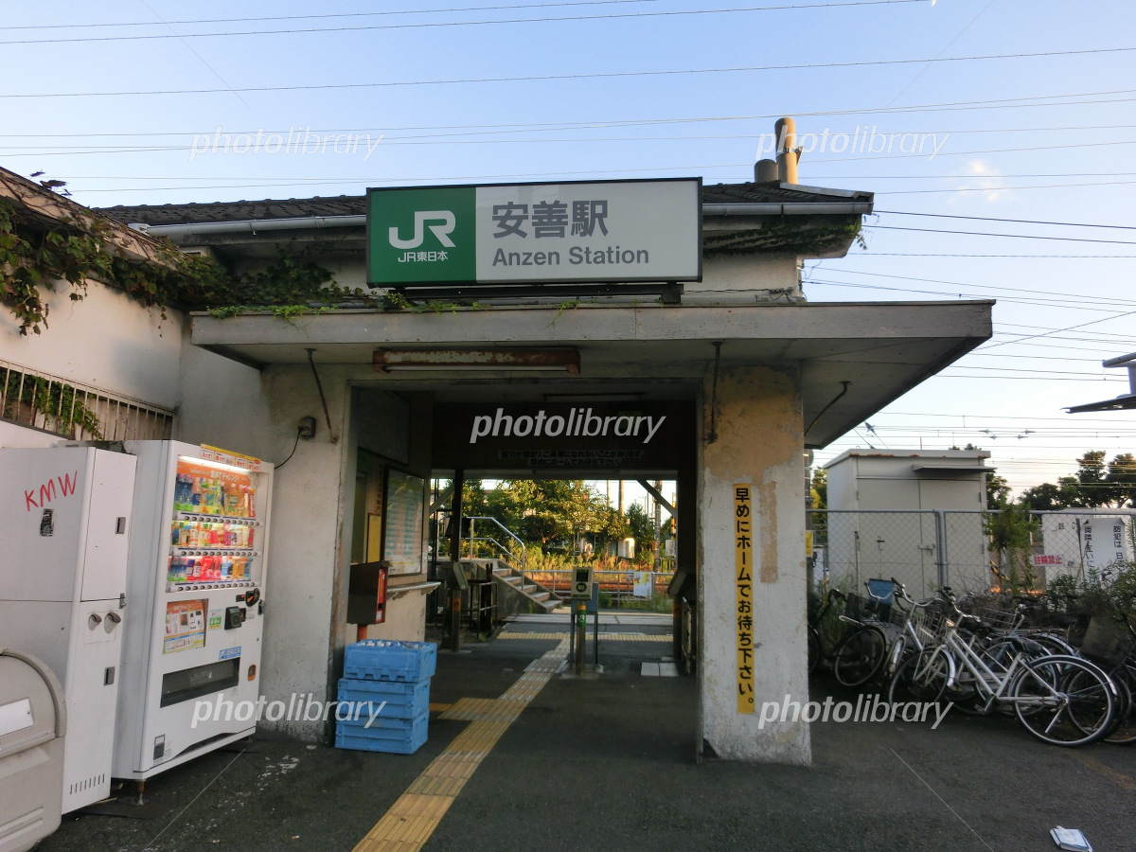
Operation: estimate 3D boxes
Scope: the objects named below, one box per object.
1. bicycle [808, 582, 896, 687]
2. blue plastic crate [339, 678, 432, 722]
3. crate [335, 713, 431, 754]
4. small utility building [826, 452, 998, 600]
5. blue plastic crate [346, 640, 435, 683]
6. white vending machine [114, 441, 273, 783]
[{"bbox_3d":[3.130,2.080,7.740,1.700,1.050,0.550,-5,-10,36],"label":"bicycle"},{"bbox_3d":[-1.233,1.841,5.360,0.535,0.225,0.310,-1,-9,11],"label":"blue plastic crate"},{"bbox_3d":[-1.236,2.056,5.325,0.535,0.210,0.310,-1,-9,11],"label":"crate"},{"bbox_3d":[4.964,1.670,11.511,1.929,2.540,1.850,0,-8,5],"label":"small utility building"},{"bbox_3d":[-1.246,1.661,5.582,0.560,0.220,0.330,-1,-8,13],"label":"blue plastic crate"},{"bbox_3d":[-2.472,1.066,4.790,0.740,1.810,1.093,-1,-9,8],"label":"white vending machine"}]

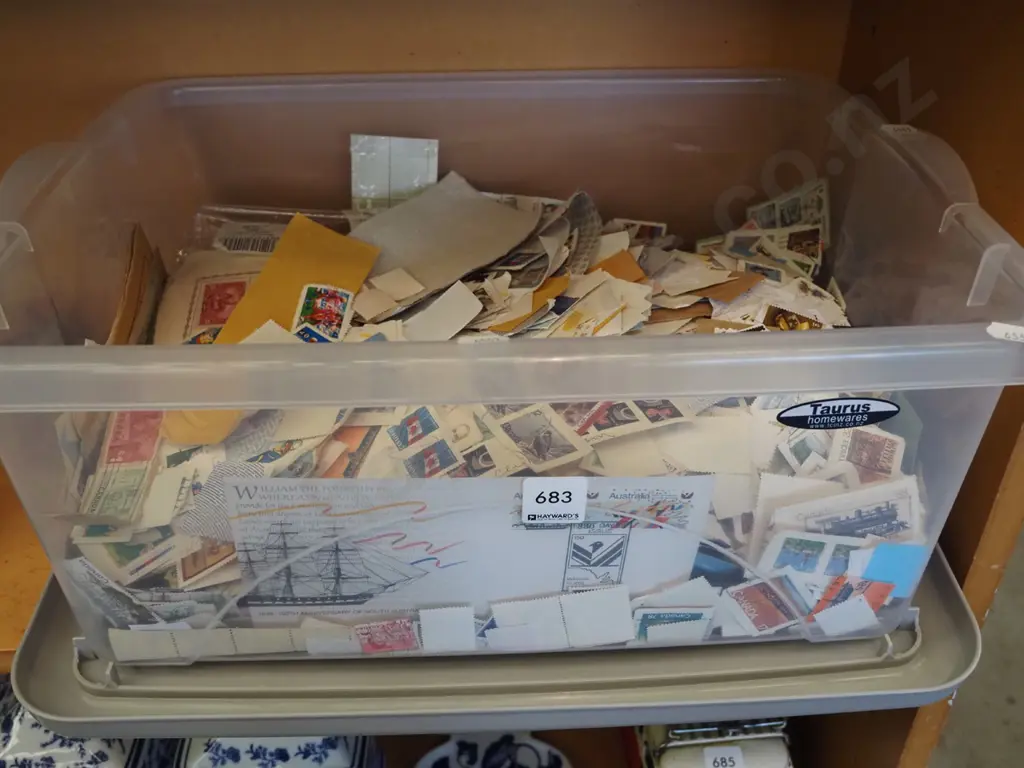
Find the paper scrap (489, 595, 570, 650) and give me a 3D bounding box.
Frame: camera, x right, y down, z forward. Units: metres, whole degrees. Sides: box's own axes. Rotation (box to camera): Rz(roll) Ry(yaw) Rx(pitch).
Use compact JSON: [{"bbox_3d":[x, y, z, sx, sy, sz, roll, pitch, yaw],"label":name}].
[{"bbox_3d":[0.008,0.110,0.428,0.030,0.037,0.002,-9,38,3],"label":"paper scrap"}]

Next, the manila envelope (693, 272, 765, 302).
[{"bbox_3d":[0.113,-0.052,0.491,0.019,0.003,0.035,27,44,32],"label":"manila envelope"}]

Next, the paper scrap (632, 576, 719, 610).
[{"bbox_3d":[0.074,0.098,0.425,0.034,0.021,0.002,-23,36,14],"label":"paper scrap"}]

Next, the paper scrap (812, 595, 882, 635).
[{"bbox_3d":[0.155,0.109,0.438,0.025,0.024,0.002,-27,35,17],"label":"paper scrap"}]

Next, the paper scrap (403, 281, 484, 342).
[{"bbox_3d":[-0.030,-0.030,0.420,0.017,0.004,0.034,36,76,9],"label":"paper scrap"}]

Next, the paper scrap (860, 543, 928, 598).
[{"bbox_3d":[0.171,0.083,0.423,0.028,0.034,0.002,4,38,-7],"label":"paper scrap"}]

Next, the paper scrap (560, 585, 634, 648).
[{"bbox_3d":[0.039,0.106,0.427,0.030,0.037,0.002,-9,38,4],"label":"paper scrap"}]

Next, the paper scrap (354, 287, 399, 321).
[{"bbox_3d":[-0.062,-0.036,0.429,0.016,0.003,0.013,-39,65,-24],"label":"paper scrap"}]

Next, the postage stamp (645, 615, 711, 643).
[{"bbox_3d":[0.076,0.114,0.435,0.029,0.017,0.002,-9,38,4],"label":"postage stamp"}]

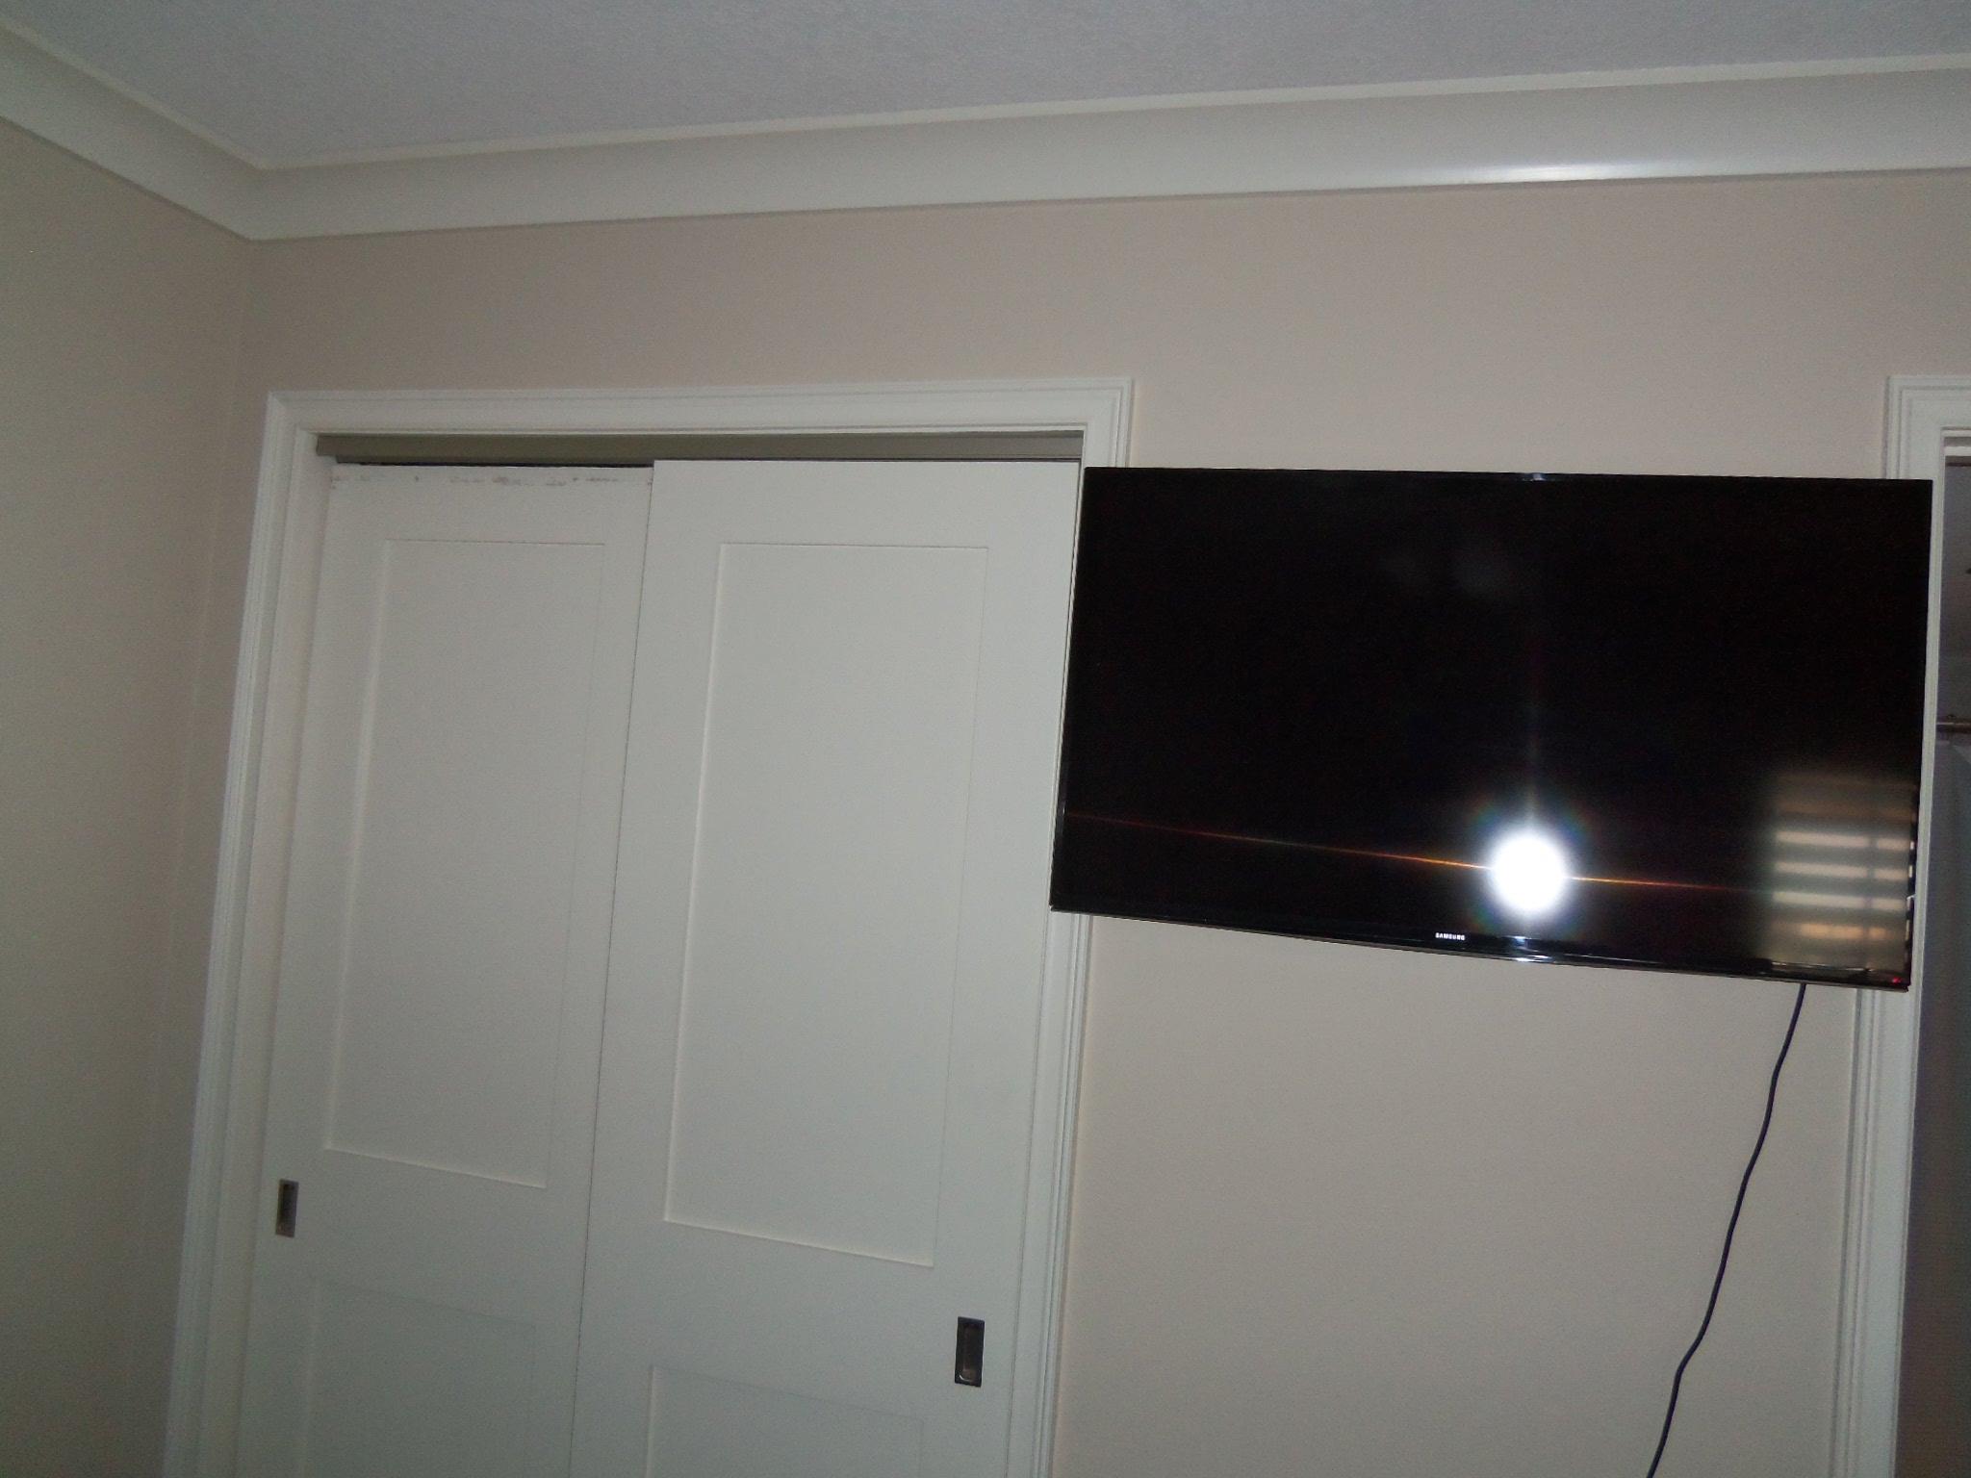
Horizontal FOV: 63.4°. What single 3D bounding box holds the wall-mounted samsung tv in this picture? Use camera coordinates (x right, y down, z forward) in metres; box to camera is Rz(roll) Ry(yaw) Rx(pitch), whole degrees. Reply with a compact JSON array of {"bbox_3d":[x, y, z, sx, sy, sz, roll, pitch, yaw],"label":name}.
[{"bbox_3d":[0.547,-0.031,1.823,0.918,0.538,0.065,4,-4,16],"label":"wall-mounted samsung tv"}]

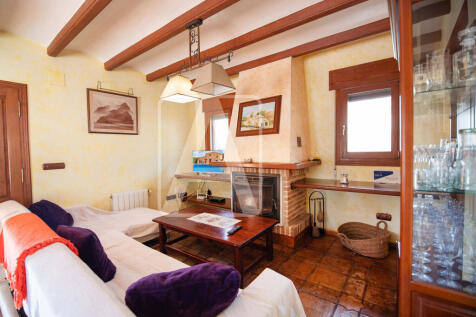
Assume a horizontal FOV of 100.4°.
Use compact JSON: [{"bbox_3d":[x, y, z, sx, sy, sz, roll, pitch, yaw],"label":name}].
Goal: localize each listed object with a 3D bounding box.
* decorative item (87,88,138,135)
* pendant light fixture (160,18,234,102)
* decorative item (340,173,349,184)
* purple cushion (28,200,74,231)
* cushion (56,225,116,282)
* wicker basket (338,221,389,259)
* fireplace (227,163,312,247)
[{"bbox_3d":[-2.092,-0.762,3.398,0.031,0.684,0.780,2,3,37],"label":"decorative item"},{"bbox_3d":[-0.453,-1.063,2.121,0.972,0.768,0.318,2,3,37],"label":"pendant light fixture"},{"bbox_3d":[1.415,0.261,2.628,0.090,0.146,0.090,2,3,37],"label":"decorative item"},{"bbox_3d":[-1.811,0.538,1.928,0.432,0.396,0.156,2,41,37],"label":"purple cushion"},{"bbox_3d":[-0.995,0.537,1.216,0.432,0.396,0.162,2,30,37],"label":"cushion"},{"bbox_3d":[1.488,0.939,2.362,0.534,0.314,0.492,2,3,37],"label":"wicker basket"},{"bbox_3d":[0.409,0.571,3.054,1.224,0.996,0.732,2,3,37],"label":"fireplace"}]

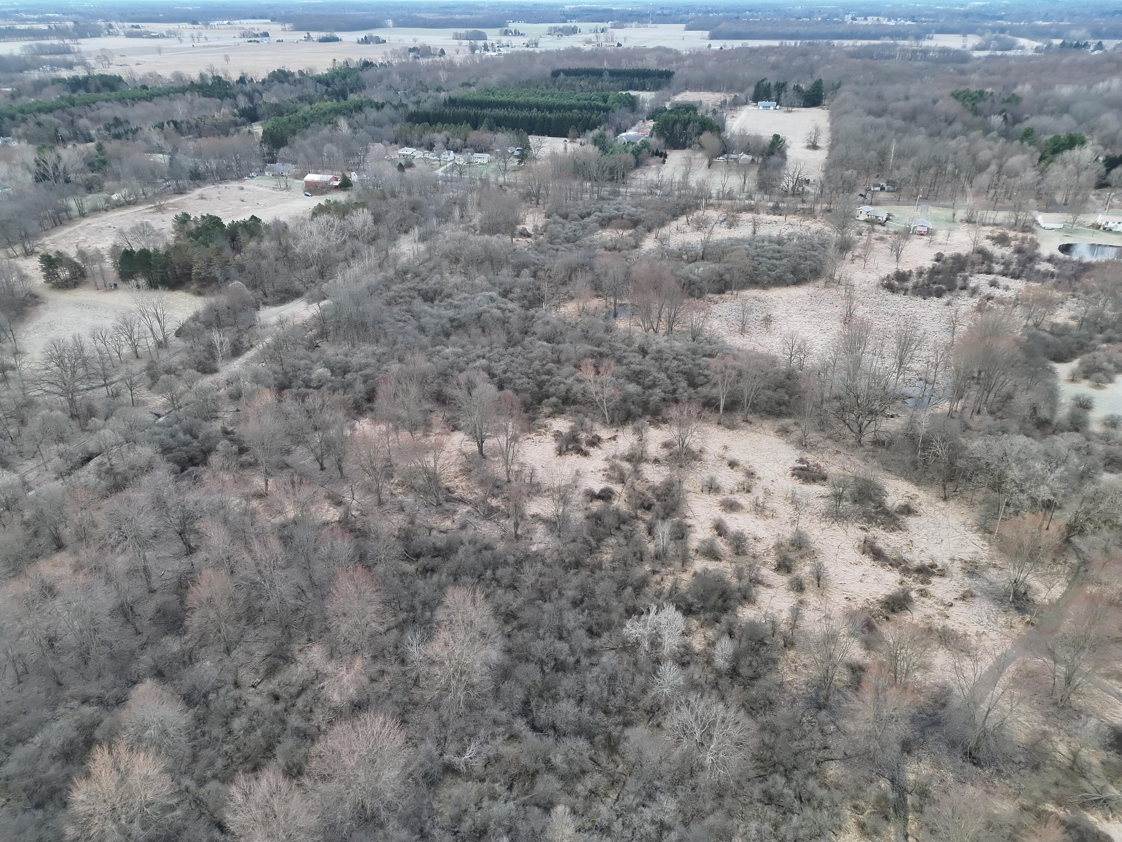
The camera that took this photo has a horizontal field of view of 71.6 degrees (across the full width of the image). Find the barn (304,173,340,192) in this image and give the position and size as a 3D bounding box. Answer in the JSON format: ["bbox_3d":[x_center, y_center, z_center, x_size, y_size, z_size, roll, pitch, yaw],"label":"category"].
[{"bbox_3d":[-151.631,-151.208,491.368,18.000,8.800,11.500,5,29,10],"label":"barn"}]

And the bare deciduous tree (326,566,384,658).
[{"bbox_3d":[-34.990,33.480,133.580,9.770,19.920,9.580,0,29,0],"label":"bare deciduous tree"}]

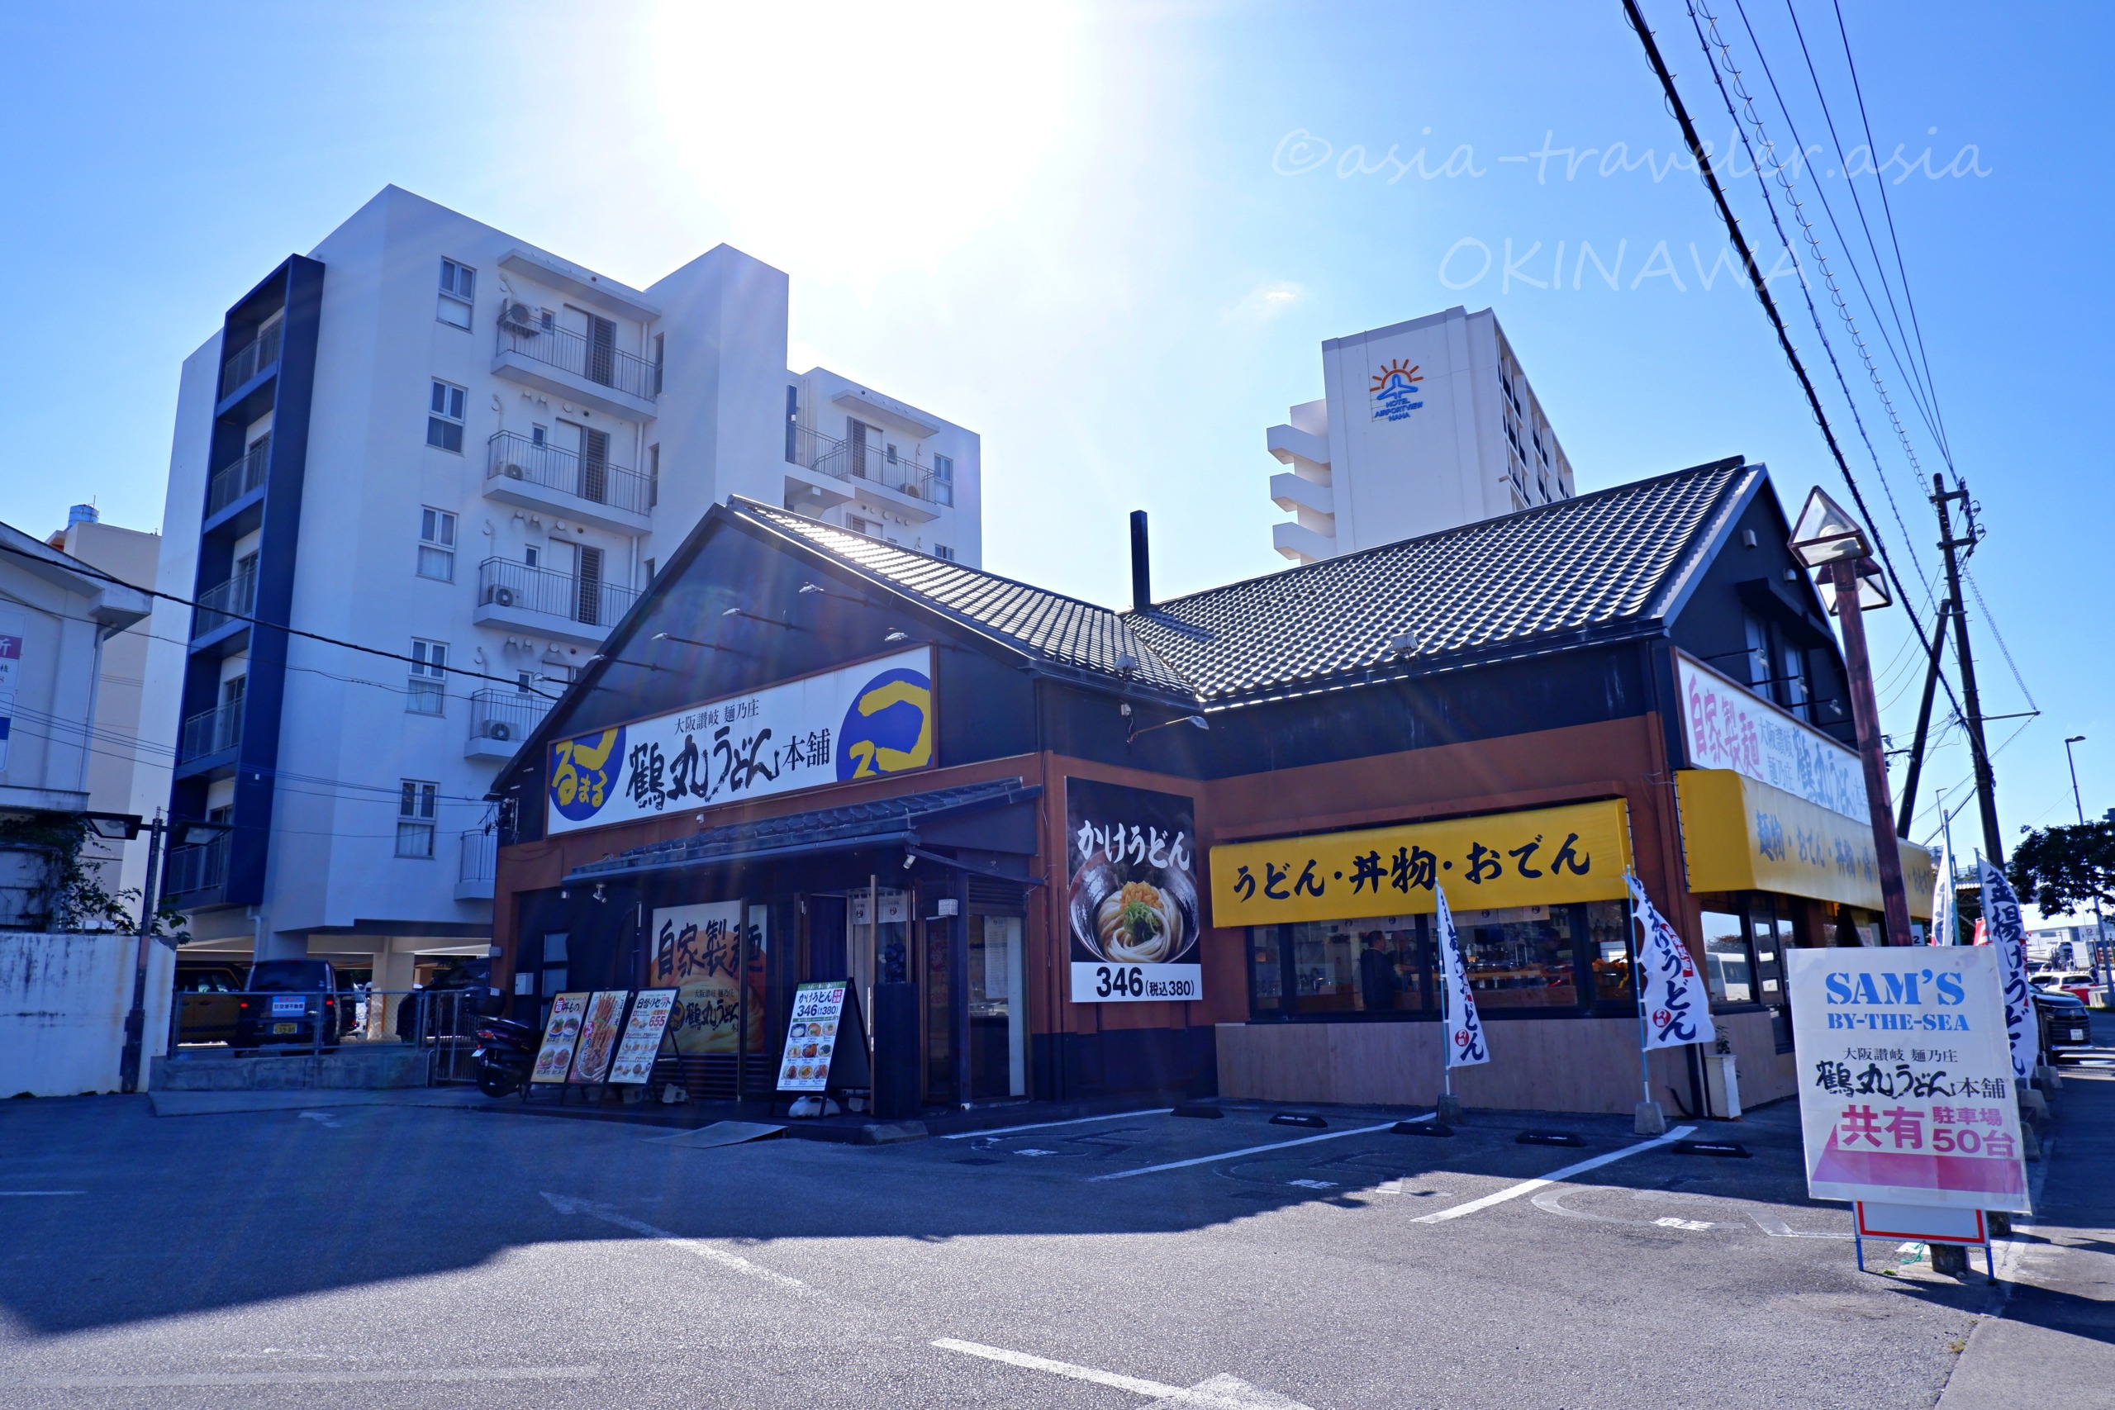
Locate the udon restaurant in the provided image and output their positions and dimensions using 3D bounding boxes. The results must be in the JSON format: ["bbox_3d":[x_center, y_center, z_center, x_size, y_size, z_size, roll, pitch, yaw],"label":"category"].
[{"bbox_3d":[1.625,1.642,21.104,18.490,8.060,14.540,-11,-16,39],"label":"udon restaurant"}]

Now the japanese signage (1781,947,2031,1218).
[{"bbox_3d":[3.777,1.652,6.050,0.840,1.140,0.200,-13,-16,42],"label":"japanese signage"}]

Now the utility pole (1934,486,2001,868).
[{"bbox_3d":[18.769,0.804,27.503,0.500,11.540,0.700,-11,-16,39],"label":"utility pole"}]

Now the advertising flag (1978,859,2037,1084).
[{"bbox_3d":[8.708,2.450,12.415,0.550,1.950,0.150,3,-13,-19],"label":"advertising flag"}]

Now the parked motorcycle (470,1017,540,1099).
[{"bbox_3d":[-7.100,4.750,18.519,0.700,1.120,1.900,-11,-16,39],"label":"parked motorcycle"}]

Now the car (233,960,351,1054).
[{"bbox_3d":[-13.063,5.115,22.952,1.480,1.600,3.400,5,-14,-27],"label":"car"}]

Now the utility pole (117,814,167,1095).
[{"bbox_3d":[-13.835,3.679,20.521,0.280,4.250,0.280,-11,-16,39],"label":"utility pole"}]

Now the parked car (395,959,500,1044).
[{"bbox_3d":[-11.057,5.717,26.193,1.600,1.620,3.800,-11,-16,39],"label":"parked car"}]

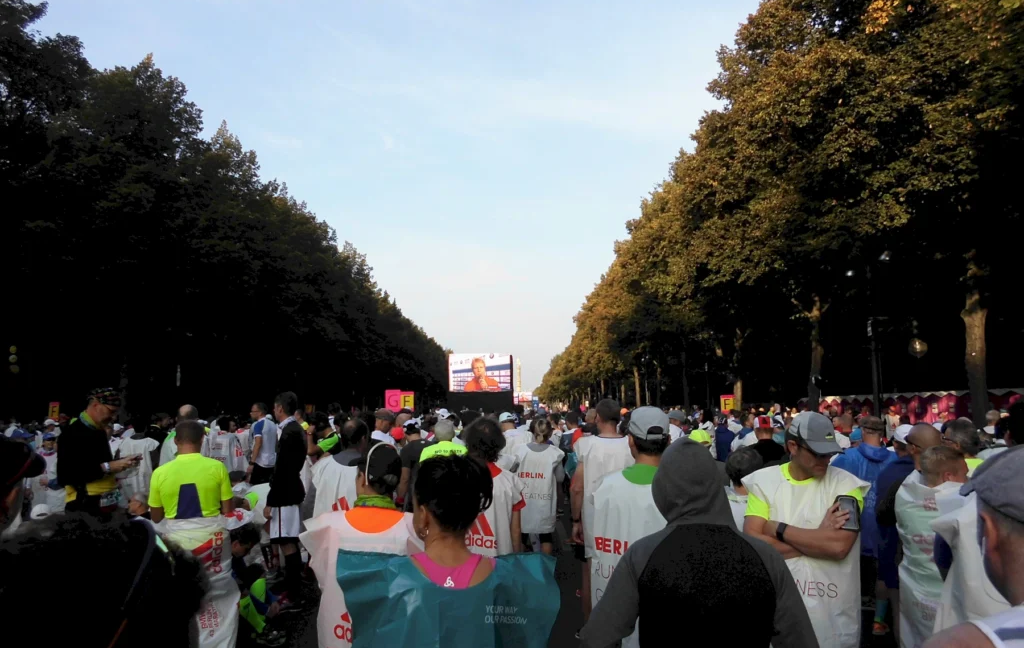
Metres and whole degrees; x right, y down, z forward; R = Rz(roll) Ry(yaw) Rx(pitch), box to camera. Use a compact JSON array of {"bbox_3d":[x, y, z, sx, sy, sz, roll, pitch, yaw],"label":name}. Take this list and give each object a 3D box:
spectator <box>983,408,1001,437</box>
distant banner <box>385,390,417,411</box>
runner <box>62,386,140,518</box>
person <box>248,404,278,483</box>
[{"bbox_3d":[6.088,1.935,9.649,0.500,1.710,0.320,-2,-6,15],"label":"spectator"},{"bbox_3d":[-5.509,3.829,38.000,1.550,1.100,0.100,0,-6,0],"label":"distant banner"},{"bbox_3d":[-2.767,1.334,5.135,0.520,1.830,0.500,1,-6,-6],"label":"runner"},{"bbox_3d":[-2.766,1.745,8.561,0.330,1.760,0.480,-1,-6,13],"label":"person"}]

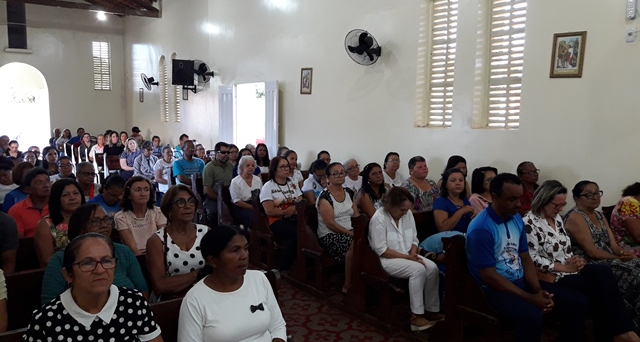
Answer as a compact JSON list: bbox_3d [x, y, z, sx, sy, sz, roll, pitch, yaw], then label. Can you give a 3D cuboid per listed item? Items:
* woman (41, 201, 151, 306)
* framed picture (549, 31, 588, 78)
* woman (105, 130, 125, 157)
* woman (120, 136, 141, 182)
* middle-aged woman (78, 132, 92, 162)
[{"bbox_3d":[-1.086,0.763,2.649,0.550,1.200,0.740,-4,8,-34],"label":"woman"},{"bbox_3d":[2.571,-1.197,5.356,0.030,0.455,0.340,-5,11,-36],"label":"framed picture"},{"bbox_3d":[-4.373,-0.208,11.156,0.450,1.250,0.600,-4,7,-36],"label":"woman"},{"bbox_3d":[-3.402,-0.005,9.537,0.450,1.190,0.600,-4,7,-36],"label":"woman"},{"bbox_3d":[-5.669,-0.364,12.829,0.470,1.180,0.700,-4,8,-35],"label":"middle-aged woman"}]

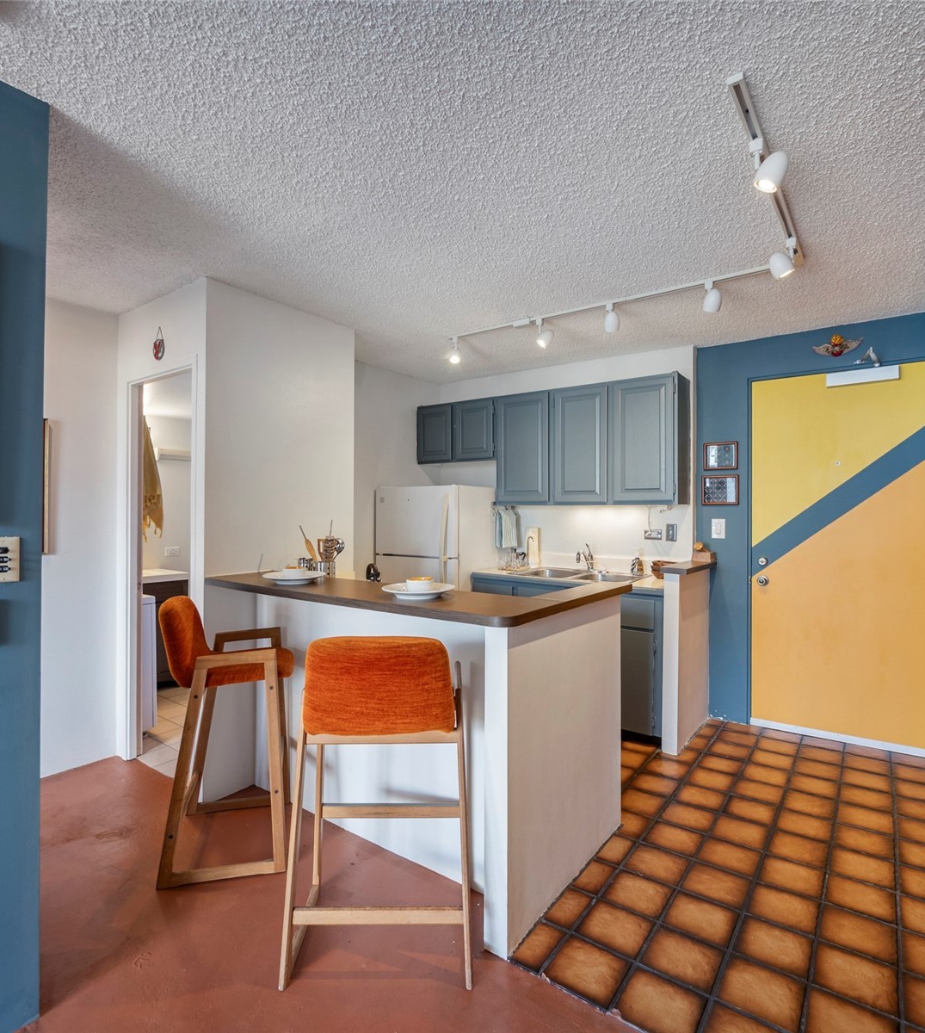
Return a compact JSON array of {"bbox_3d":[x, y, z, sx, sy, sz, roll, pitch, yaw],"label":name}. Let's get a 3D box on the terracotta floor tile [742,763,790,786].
[{"bbox_3d":[1.558,1.321,2.858,0.186,0.010,0.186,0,0,37],"label":"terracotta floor tile"}]

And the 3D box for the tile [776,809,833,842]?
[{"bbox_3d":[1.449,1.309,2.357,0.188,0.012,0.187,-1,-1,37],"label":"tile"}]

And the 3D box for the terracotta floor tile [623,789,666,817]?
[{"bbox_3d":[0.836,1.337,2.606,0.197,0.012,0.197,0,0,37],"label":"terracotta floor tile"}]

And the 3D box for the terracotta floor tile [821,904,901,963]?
[{"bbox_3d":[1.265,1.337,1.775,0.197,0.012,0.197,0,0,37],"label":"terracotta floor tile"}]

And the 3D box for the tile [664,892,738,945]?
[{"bbox_3d":[0.764,1.291,1.787,0.189,0.010,0.190,0,0,37],"label":"tile"}]

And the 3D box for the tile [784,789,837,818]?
[{"bbox_3d":[1.584,1.320,2.538,0.196,0.012,0.196,0,0,36],"label":"tile"}]

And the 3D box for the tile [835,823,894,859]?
[{"bbox_3d":[1.613,1.305,2.235,0.188,0.012,0.187,-1,-1,37],"label":"tile"}]

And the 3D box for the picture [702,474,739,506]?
[{"bbox_3d":[1.667,-0.168,3.598,0.222,0.190,0.020,0,0,35],"label":"picture"}]

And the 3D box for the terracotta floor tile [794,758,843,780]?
[{"bbox_3d":[1.869,1.321,2.913,0.186,0.010,0.186,0,0,37],"label":"terracotta floor tile"}]

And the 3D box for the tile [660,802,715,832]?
[{"bbox_3d":[0.994,1.318,2.442,0.188,0.012,0.187,-1,-1,37],"label":"tile"}]

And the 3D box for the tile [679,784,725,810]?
[{"bbox_3d":[1.135,1.337,2.653,0.197,0.012,0.197,0,0,37],"label":"tile"}]

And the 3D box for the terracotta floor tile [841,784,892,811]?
[{"bbox_3d":[1.899,1.320,2.617,0.186,0.010,0.186,0,0,37],"label":"terracotta floor tile"}]

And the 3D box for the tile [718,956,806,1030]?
[{"bbox_3d":[0.835,1.316,1.550,0.186,0.010,0.186,0,0,37],"label":"tile"}]

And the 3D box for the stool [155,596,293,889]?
[{"bbox_3d":[-0.951,0.836,2.300,0.490,0.990,0.530,0,0,-14],"label":"stool"}]

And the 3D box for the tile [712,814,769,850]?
[{"bbox_3d":[1.161,1.320,2.324,0.196,0.012,0.196,0,0,36],"label":"tile"}]

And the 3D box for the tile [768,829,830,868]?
[{"bbox_3d":[1.331,1.320,2.205,0.196,0.012,0.196,0,0,36],"label":"tile"}]

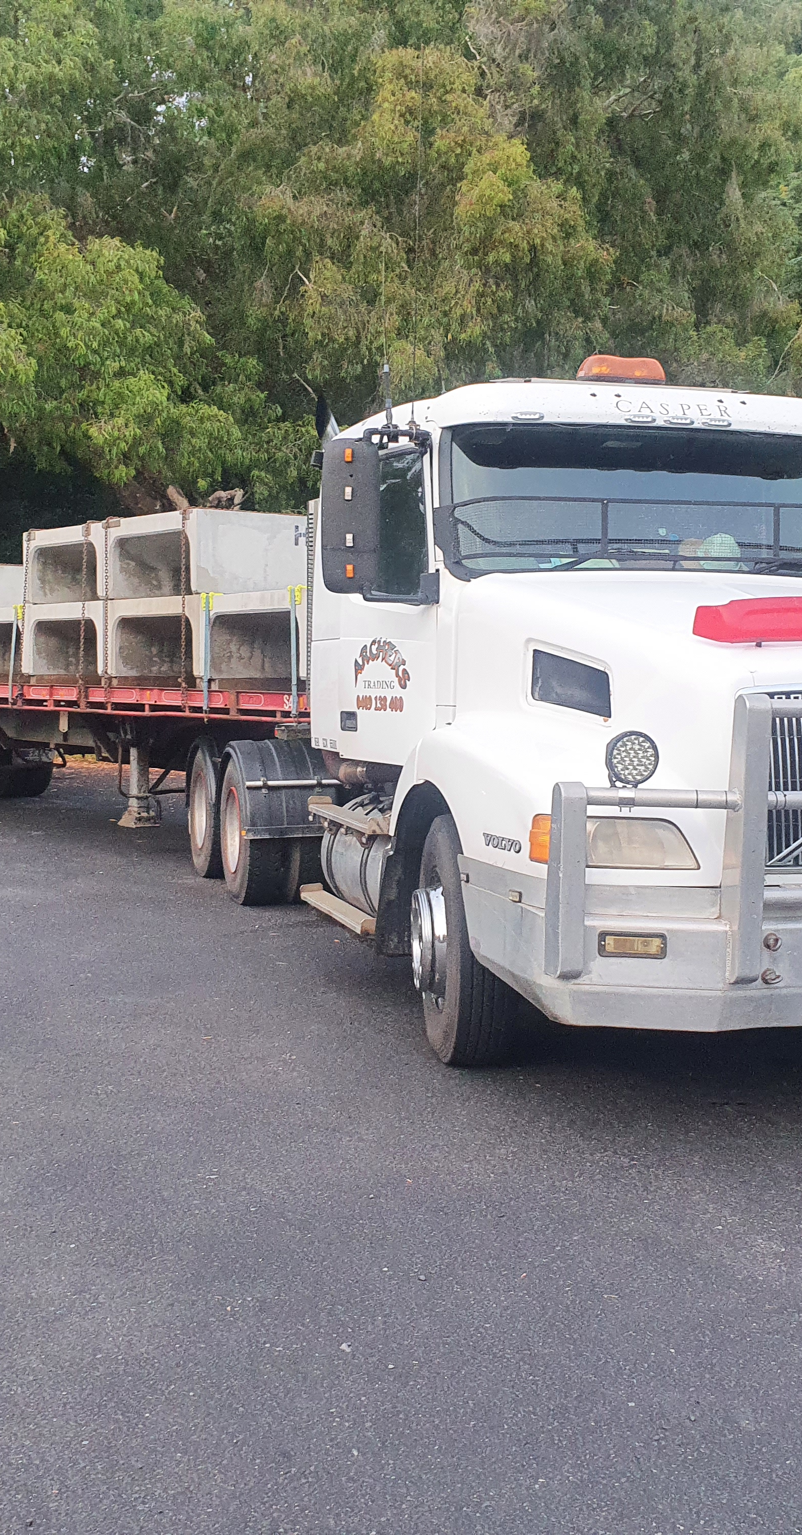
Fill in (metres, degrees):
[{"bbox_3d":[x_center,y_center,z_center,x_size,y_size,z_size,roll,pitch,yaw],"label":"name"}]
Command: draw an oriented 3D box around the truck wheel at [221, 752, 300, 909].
[{"bbox_3d":[-1.007,0.427,10.532,0.300,1.030,1.030,0,4,-17],"label":"truck wheel"}]

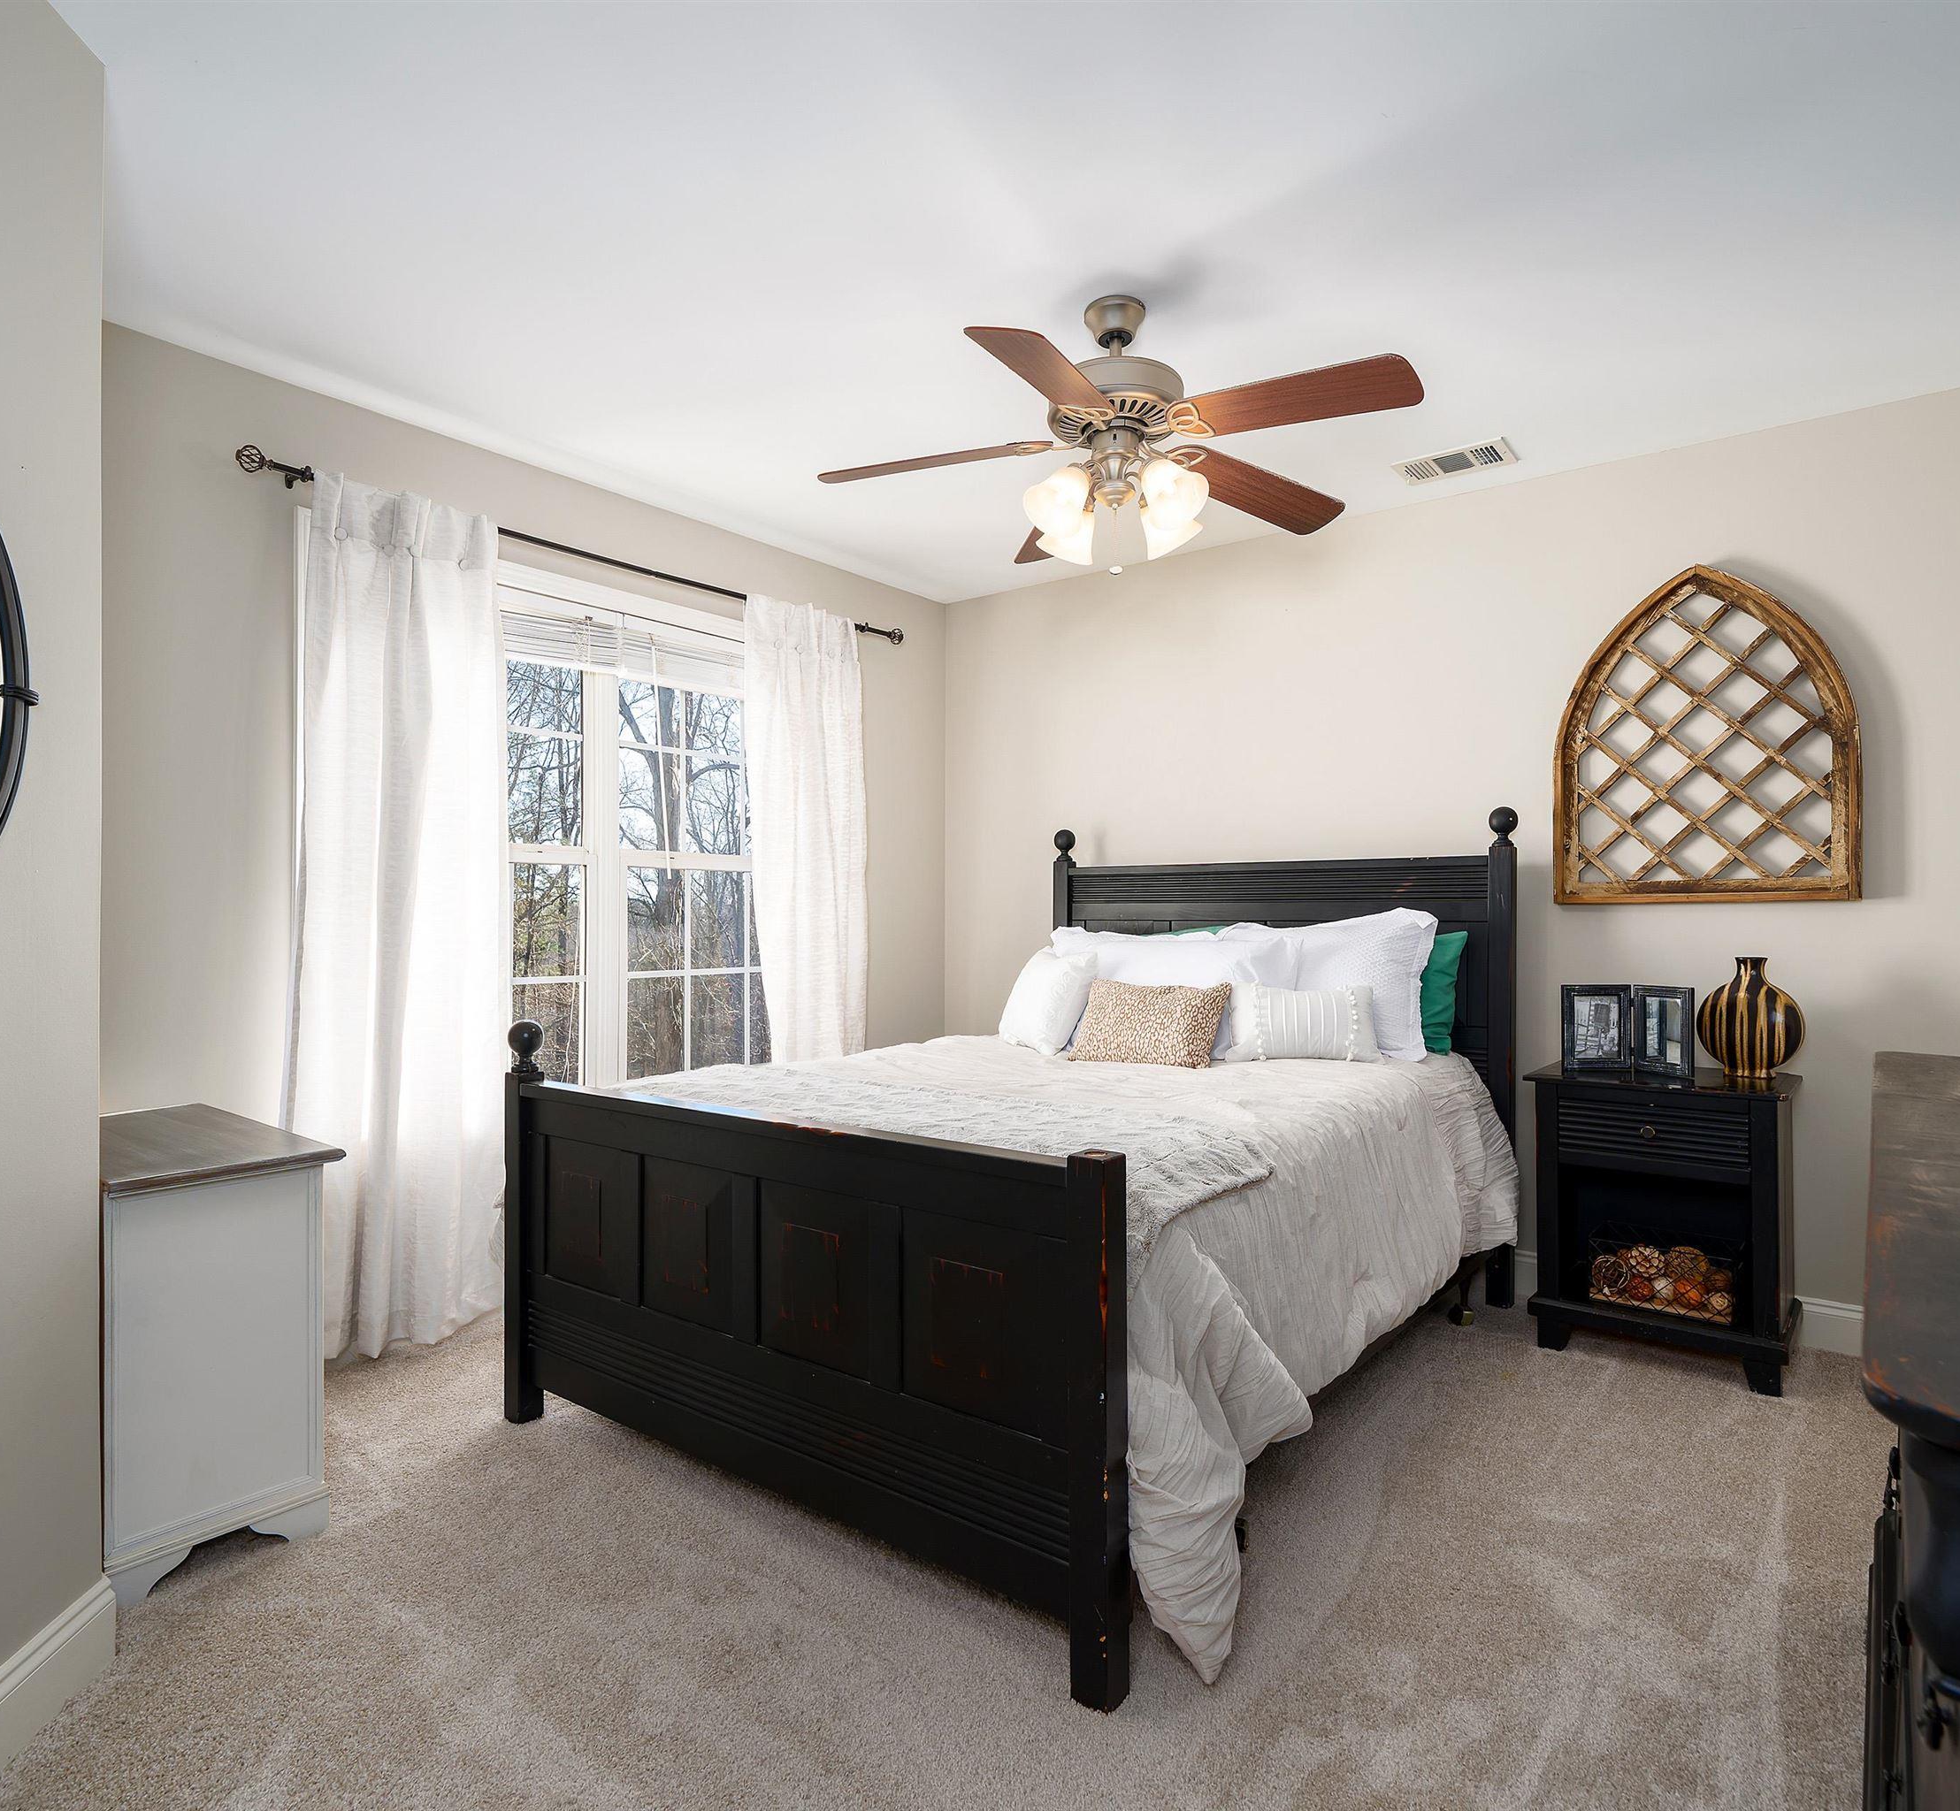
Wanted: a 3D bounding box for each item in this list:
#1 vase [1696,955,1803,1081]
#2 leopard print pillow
[{"bbox_3d":[1.985,0.293,2.913,0.225,0.310,0.225,0,0,37],"label":"vase"},{"bbox_3d":[0.468,0.320,3.127,0.420,0.270,0.130,0,-32,32],"label":"leopard print pillow"}]

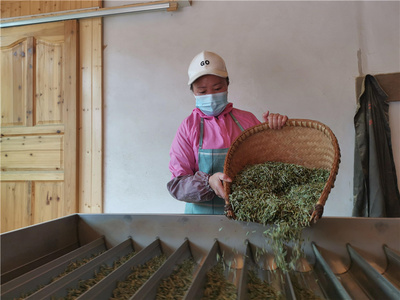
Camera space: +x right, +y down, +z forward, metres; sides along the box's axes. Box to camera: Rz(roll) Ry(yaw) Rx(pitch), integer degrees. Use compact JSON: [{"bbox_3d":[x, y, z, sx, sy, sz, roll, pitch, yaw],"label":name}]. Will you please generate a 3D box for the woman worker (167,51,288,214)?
[{"bbox_3d":[0.100,0.355,1.390,0.520,1.590,0.480,0,-1,-5],"label":"woman worker"}]

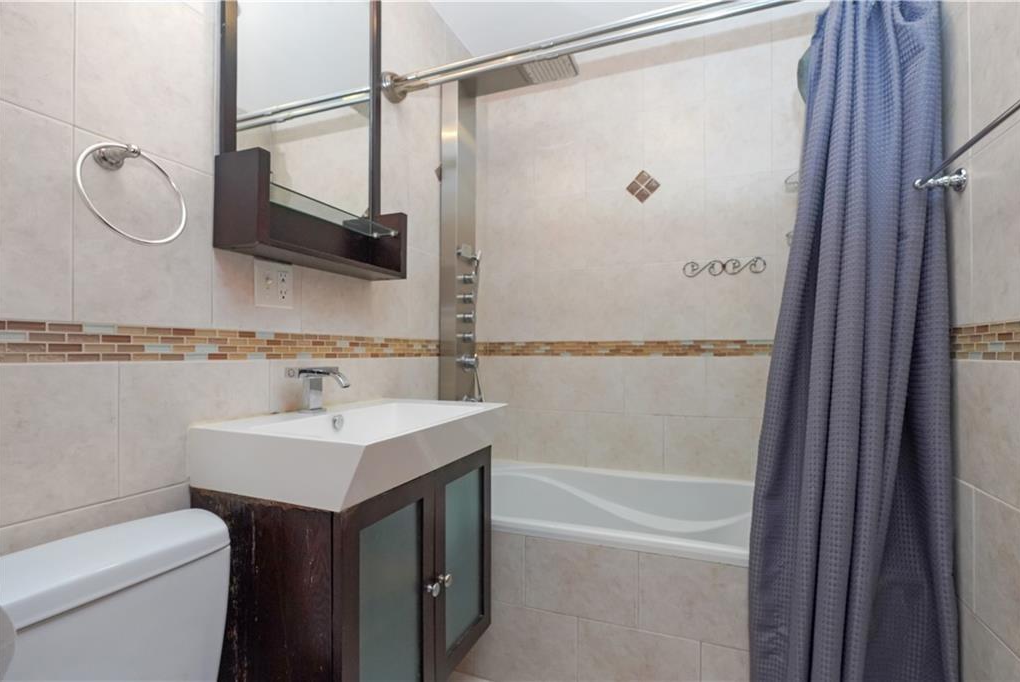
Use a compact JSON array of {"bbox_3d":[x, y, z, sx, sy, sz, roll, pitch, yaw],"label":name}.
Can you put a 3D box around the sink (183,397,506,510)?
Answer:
[{"bbox_3d":[-0.348,0.254,1.196,0.469,0.123,0.671,0,-2,20],"label":"sink"}]

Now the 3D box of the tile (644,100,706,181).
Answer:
[{"bbox_3d":[0.720,-0.861,2.004,0.252,0.339,0.012,0,-1,20],"label":"tile"}]

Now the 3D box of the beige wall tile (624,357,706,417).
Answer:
[{"bbox_3d":[0.666,0.192,1.970,0.332,0.250,0.010,0,-2,20],"label":"beige wall tile"}]

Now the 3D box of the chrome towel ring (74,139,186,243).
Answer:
[{"bbox_3d":[-0.699,-0.268,0.828,0.072,0.179,0.171,0,-2,20],"label":"chrome towel ring"}]

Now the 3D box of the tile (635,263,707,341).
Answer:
[{"bbox_3d":[0.720,-0.173,1.988,0.252,0.339,0.012,0,-1,20],"label":"tile"}]

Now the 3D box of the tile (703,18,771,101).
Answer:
[{"bbox_3d":[0.960,-1.175,1.924,0.252,0.276,0.012,0,-1,20],"label":"tile"}]

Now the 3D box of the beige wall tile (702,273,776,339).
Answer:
[{"bbox_3d":[0.944,-0.174,1.876,0.248,0.340,0.010,0,-2,20],"label":"beige wall tile"}]

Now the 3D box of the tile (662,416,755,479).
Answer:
[{"bbox_3d":[0.821,0.443,1.906,0.332,0.250,0.010,0,-2,20],"label":"tile"}]

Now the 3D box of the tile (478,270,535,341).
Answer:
[{"bbox_3d":[-0.006,-0.166,2.227,0.276,0.340,0.010,0,-2,20],"label":"tile"}]

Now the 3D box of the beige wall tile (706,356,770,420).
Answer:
[{"bbox_3d":[0.980,0.189,1.853,0.332,0.250,0.010,0,-2,20],"label":"beige wall tile"}]

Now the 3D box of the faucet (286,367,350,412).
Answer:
[{"bbox_3d":[-0.498,0.131,1.197,0.164,0.123,0.065,0,-2,20],"label":"faucet"}]

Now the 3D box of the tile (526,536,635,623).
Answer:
[{"bbox_3d":[0.211,0.718,1.378,0.339,0.224,0.012,0,-1,20],"label":"tile"}]

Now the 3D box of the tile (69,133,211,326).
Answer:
[{"bbox_3d":[-0.722,-0.199,0.913,0.012,0.339,0.252,0,-1,20],"label":"tile"}]

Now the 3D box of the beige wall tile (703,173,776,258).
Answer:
[{"bbox_3d":[0.960,-0.519,1.908,0.252,0.339,0.012,0,-1,20],"label":"beige wall tile"}]

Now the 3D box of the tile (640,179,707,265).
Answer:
[{"bbox_3d":[0.720,-0.517,1.996,0.252,0.339,0.012,0,-1,20],"label":"tile"}]

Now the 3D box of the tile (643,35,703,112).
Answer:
[{"bbox_3d":[0.720,-1.173,2.012,0.252,0.276,0.012,0,-1,20],"label":"tile"}]

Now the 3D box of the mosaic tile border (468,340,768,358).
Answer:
[{"bbox_3d":[0.524,0.035,2.055,1.508,0.068,0.012,0,-1,20],"label":"mosaic tile border"}]

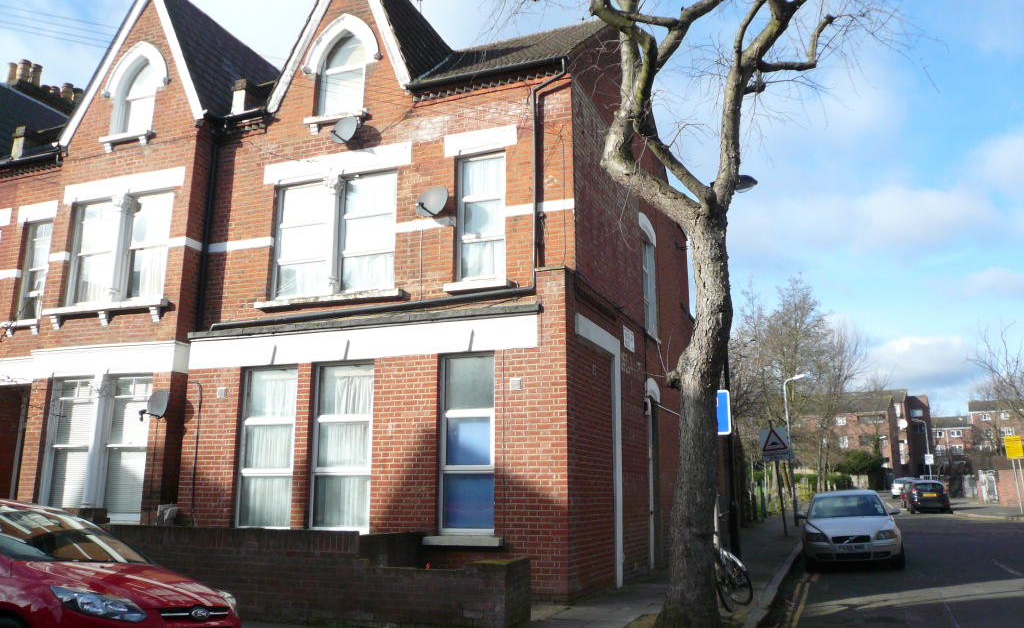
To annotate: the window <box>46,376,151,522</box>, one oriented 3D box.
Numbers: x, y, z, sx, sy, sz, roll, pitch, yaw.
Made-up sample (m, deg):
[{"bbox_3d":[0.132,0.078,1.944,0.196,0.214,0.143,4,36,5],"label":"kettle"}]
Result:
[{"bbox_3d":[-6.459,2.088,12.883,2.184,2.226,0.140,-5,-13,22],"label":"window"}]

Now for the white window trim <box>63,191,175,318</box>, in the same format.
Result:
[{"bbox_3d":[-6.281,-0.993,13.289,2.180,1.900,0.200,-5,-13,21],"label":"white window trim"}]

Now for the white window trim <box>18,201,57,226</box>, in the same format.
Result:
[{"bbox_3d":[-8.454,-1.808,14.786,0.967,0.303,0.120,-4,-12,21],"label":"white window trim"}]

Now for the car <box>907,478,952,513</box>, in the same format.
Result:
[{"bbox_3d":[19.145,8.431,38.154,1.730,1.470,3.970,-5,-13,21],"label":"car"}]

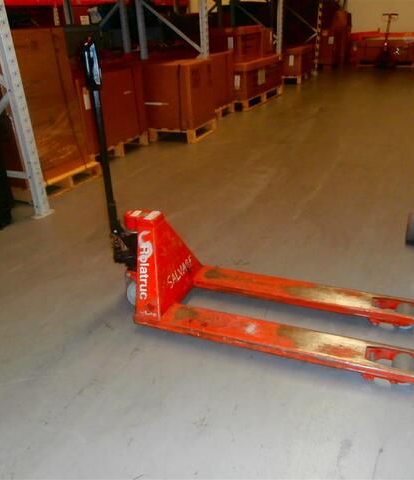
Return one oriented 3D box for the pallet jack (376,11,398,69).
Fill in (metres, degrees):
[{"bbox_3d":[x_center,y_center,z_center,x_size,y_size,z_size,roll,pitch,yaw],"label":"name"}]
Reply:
[{"bbox_3d":[4.841,-5.241,11.705,0.530,1.220,1.530,9,29,23],"label":"pallet jack"}]

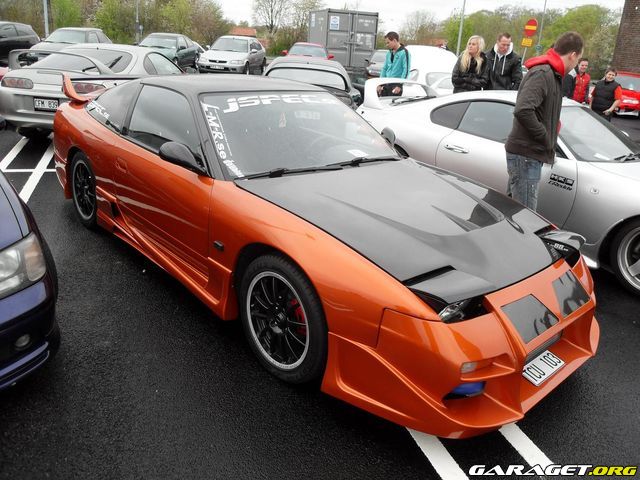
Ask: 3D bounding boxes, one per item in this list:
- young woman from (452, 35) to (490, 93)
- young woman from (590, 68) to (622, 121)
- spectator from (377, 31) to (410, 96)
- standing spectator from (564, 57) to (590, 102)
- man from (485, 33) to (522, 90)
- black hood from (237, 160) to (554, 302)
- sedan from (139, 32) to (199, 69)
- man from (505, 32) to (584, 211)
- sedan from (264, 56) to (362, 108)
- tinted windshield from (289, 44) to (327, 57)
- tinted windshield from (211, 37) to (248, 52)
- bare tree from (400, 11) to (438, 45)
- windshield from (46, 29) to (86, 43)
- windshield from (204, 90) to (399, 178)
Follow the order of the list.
[{"bbox_3d":[1.862,-1.792,6.873,0.500,1.720,0.360,14,23,24],"label":"young woman"},{"bbox_3d":[4.459,-1.884,8.200,0.520,1.600,0.340,16,22,30],"label":"young woman"},{"bbox_3d":[1.114,-2.246,7.950,0.360,1.780,0.520,-13,25,-40],"label":"spectator"},{"bbox_3d":[3.983,-2.075,8.421,0.500,1.660,0.330,13,23,22],"label":"standing spectator"},{"bbox_3d":[2.258,-1.685,6.600,0.550,1.790,0.360,13,21,24],"label":"man"},{"bbox_3d":[0.520,-0.143,2.677,1.430,0.300,1.320,-15,28,-40],"label":"black hood"},{"bbox_3d":[-6.050,-7.382,20.107,1.700,1.370,4.450,4,21,0],"label":"sedan"},{"bbox_3d":[1.379,-0.448,3.420,0.460,1.720,0.520,2,19,-6],"label":"man"},{"bbox_3d":[-0.257,-2.428,8.658,1.720,1.290,4.400,2,21,-6],"label":"sedan"},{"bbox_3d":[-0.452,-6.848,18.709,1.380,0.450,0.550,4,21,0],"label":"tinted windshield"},{"bbox_3d":[-3.164,-6.855,18.200,1.380,0.480,0.720,6,19,5],"label":"tinted windshield"},{"bbox_3d":[9.966,-20.567,54.000,4.200,6.200,4.000,4,19,0],"label":"bare tree"},{"bbox_3d":[-8.625,-6.941,17.614,1.380,0.450,0.550,3,21,-2],"label":"windshield"},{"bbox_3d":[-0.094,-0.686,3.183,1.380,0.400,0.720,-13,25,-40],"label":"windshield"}]

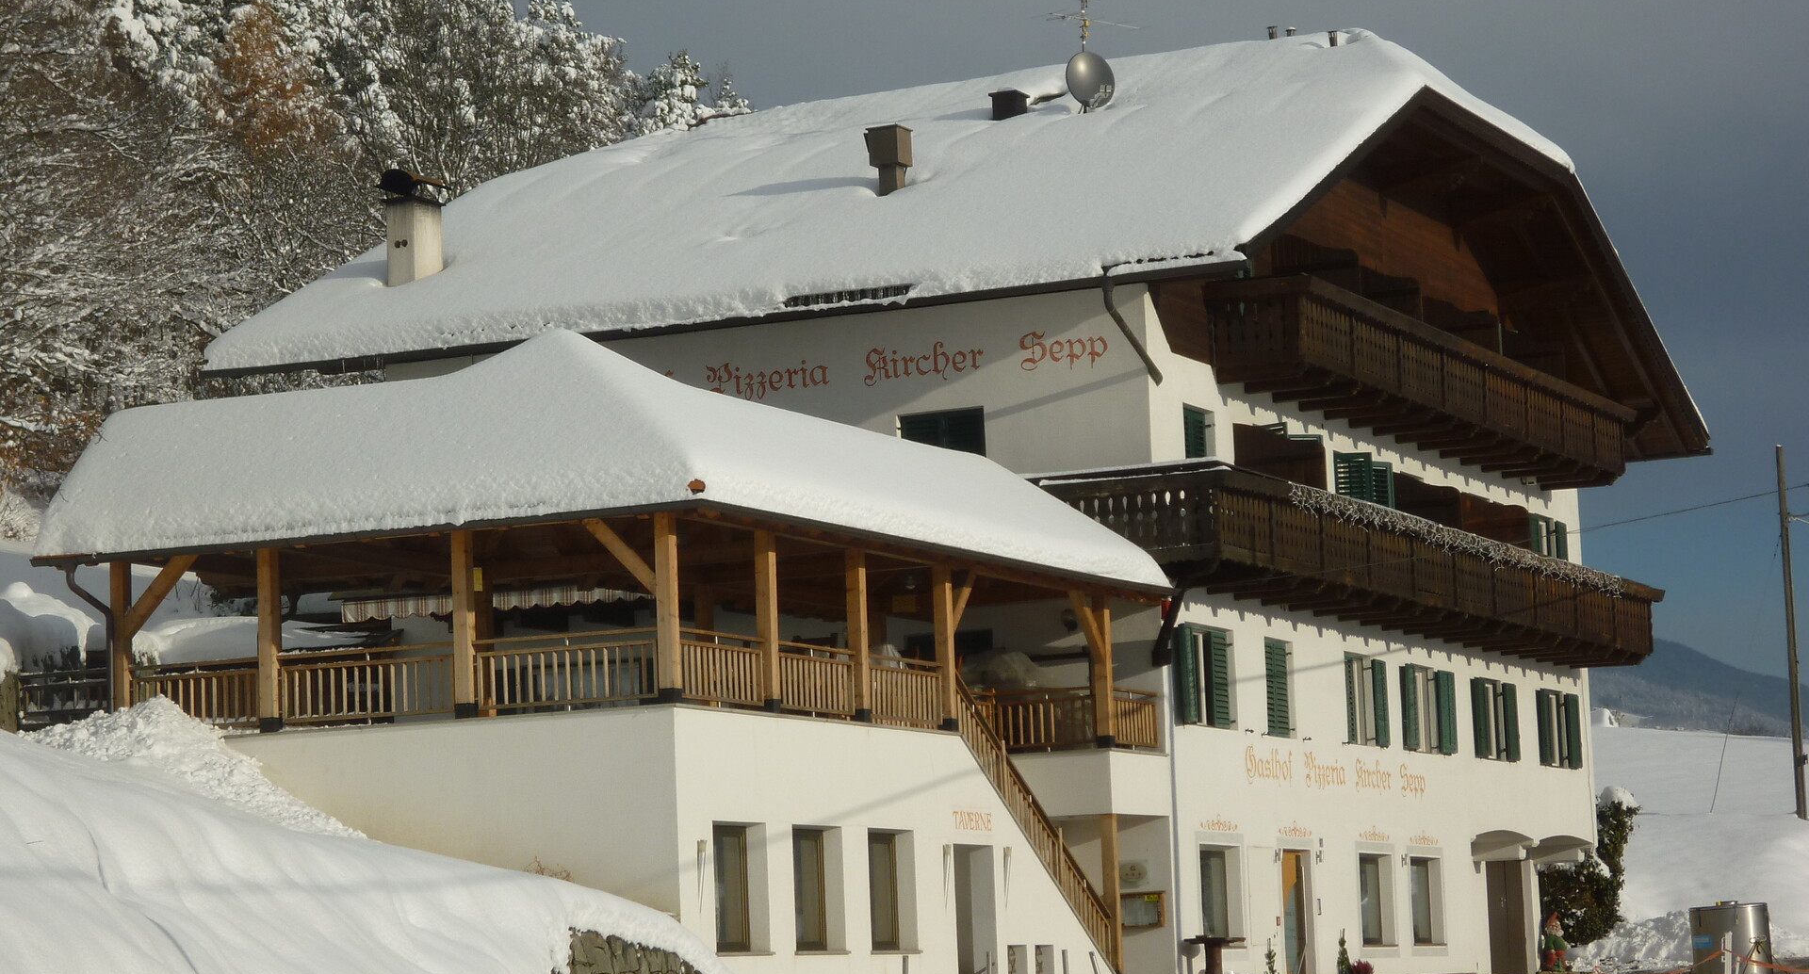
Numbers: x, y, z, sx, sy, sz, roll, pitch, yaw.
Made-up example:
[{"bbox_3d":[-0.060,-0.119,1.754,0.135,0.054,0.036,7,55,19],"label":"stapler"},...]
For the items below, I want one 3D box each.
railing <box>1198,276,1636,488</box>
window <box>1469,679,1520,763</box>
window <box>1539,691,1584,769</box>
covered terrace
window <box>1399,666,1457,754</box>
[{"bbox_3d":[7.883,-1.288,64.968,1.320,1.265,16.445,-5,-7,23],"label":"railing"},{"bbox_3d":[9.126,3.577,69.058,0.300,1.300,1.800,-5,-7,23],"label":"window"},{"bbox_3d":[10.370,3.865,71.270,0.198,1.243,2.288,-5,-7,23],"label":"window"},{"bbox_3d":[-2.686,0.903,49.881,7.425,4.136,13.475,-5,-7,23],"label":"covered terrace"},{"bbox_3d":[7.548,3.238,64.881,0.198,1.265,2.453,-5,-7,23],"label":"window"}]

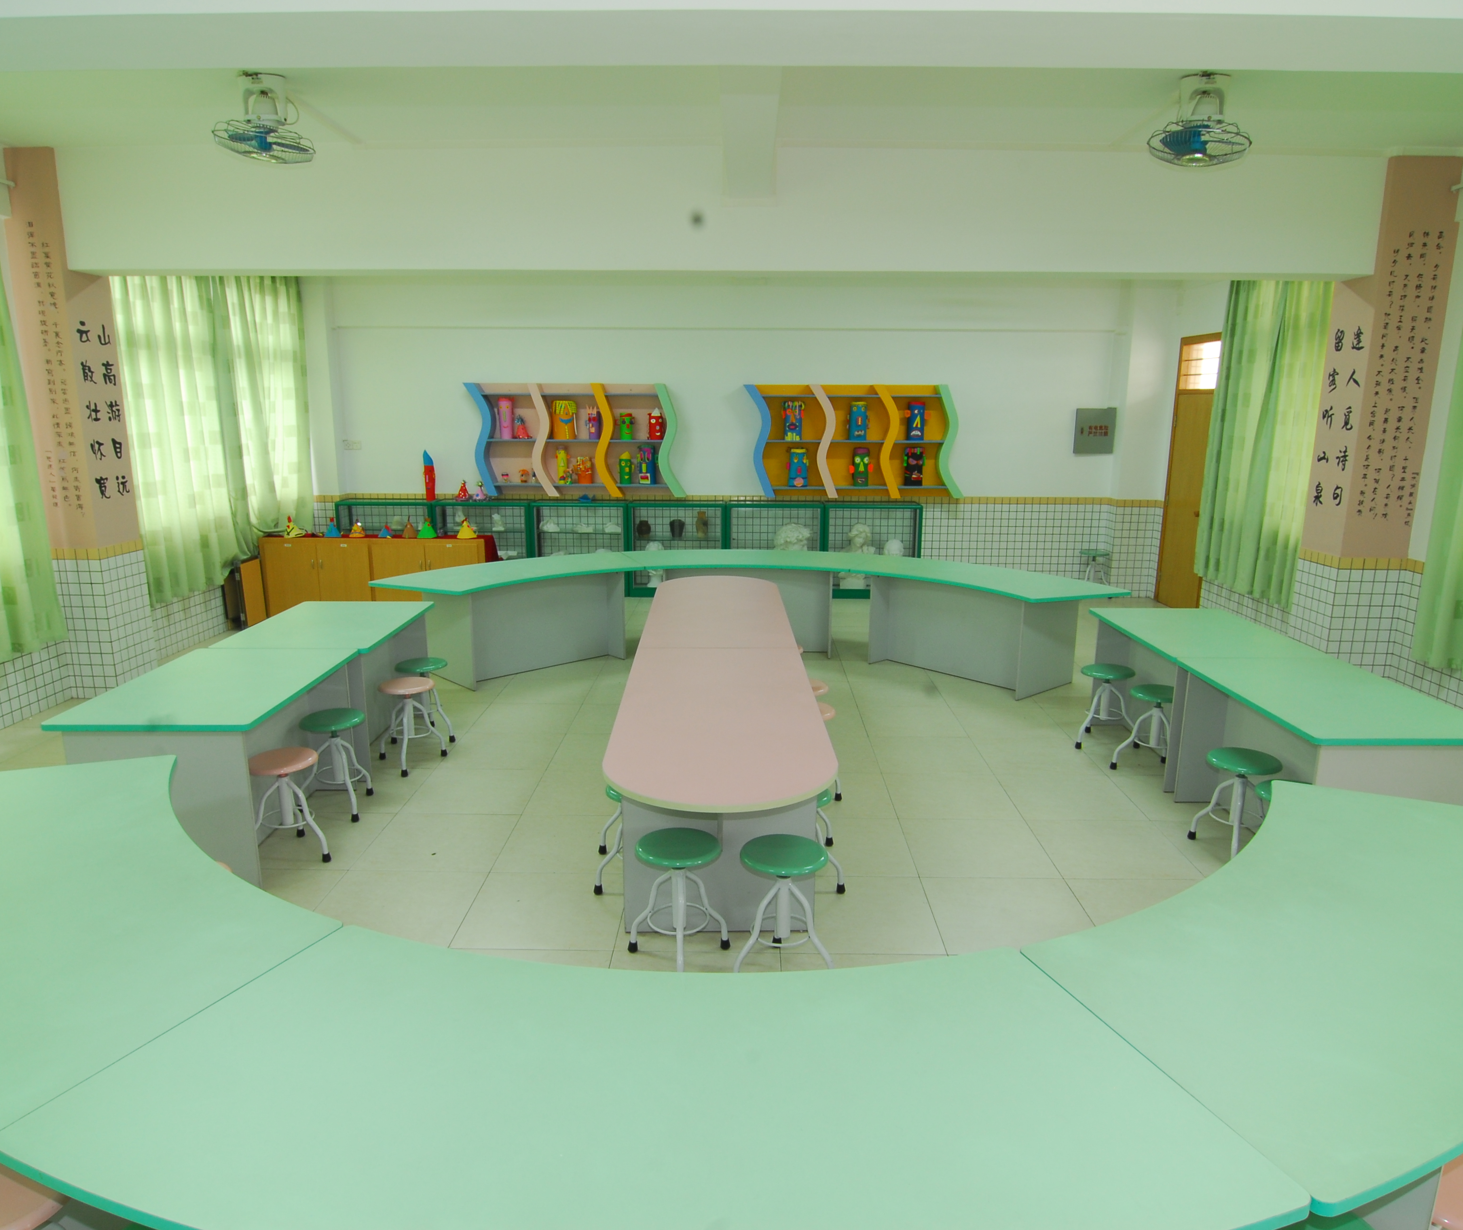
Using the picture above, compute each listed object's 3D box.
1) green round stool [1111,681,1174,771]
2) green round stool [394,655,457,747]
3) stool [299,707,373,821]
[{"bbox_3d":[2.344,0.643,5.079,0.360,0.469,0.360,0,12,1],"label":"green round stool"},{"bbox_3d":[-1.863,0.517,5.584,0.360,0.469,0.360,0,12,0],"label":"green round stool"},{"bbox_3d":[-1.958,0.737,4.525,0.370,0.475,0.370,0,13,1],"label":"stool"}]

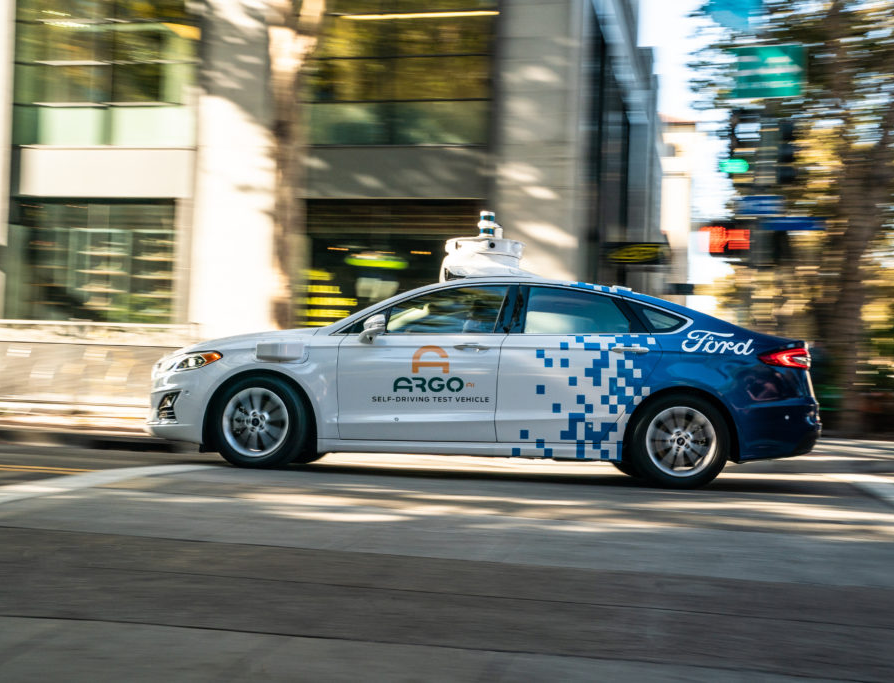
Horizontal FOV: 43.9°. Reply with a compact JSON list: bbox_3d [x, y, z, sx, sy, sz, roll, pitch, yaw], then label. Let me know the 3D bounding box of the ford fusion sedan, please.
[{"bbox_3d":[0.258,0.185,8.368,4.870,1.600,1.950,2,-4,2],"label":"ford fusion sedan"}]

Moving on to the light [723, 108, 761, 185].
[{"bbox_3d":[3.486,-2.308,13.131,0.310,0.850,0.370,2,-2,11],"label":"light"}]

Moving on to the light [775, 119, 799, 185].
[{"bbox_3d":[4.010,-2.244,13.104,0.370,0.800,0.300,2,-2,11],"label":"light"}]

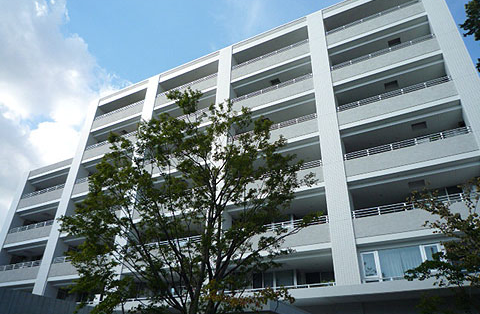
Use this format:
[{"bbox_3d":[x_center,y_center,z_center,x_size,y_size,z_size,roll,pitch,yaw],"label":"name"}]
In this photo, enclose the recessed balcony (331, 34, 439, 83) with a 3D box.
[{"bbox_3d":[7.586,-5.008,18.472,5.335,0.885,0.180,-14,-35,24],"label":"recessed balcony"}]

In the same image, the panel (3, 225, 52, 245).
[{"bbox_3d":[-16.697,6.080,27.508,5.623,0.955,0.200,-14,-34,24],"label":"panel"}]

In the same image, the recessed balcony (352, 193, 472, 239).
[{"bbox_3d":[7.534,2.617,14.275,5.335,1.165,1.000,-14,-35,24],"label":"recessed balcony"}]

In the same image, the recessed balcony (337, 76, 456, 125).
[{"bbox_3d":[8.016,-2.321,17.913,5.500,1.200,1.400,-14,-33,25],"label":"recessed balcony"}]

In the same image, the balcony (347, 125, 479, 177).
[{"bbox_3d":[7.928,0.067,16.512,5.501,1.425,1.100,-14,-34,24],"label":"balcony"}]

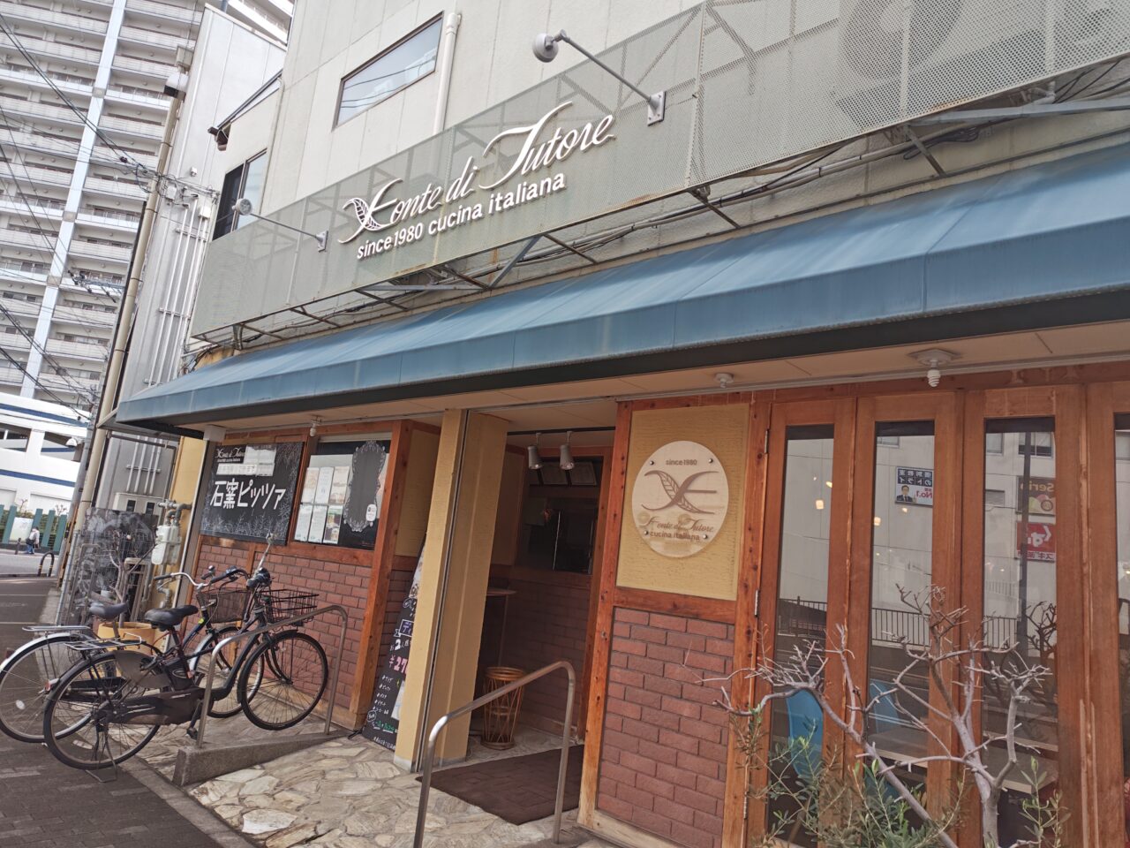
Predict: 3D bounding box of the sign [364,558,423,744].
[{"bbox_3d":[-0.993,1.452,5.164,0.480,1.380,0.380,-3,-14,42],"label":"sign"}]

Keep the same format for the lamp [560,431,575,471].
[{"bbox_3d":[0.023,0.193,5.469,0.110,0.280,0.110,11,-11,-23],"label":"lamp"}]

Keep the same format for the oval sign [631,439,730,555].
[{"bbox_3d":[0.570,0.376,3.793,0.580,0.600,0.020,-3,-14,42],"label":"oval sign"}]

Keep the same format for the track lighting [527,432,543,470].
[{"bbox_3d":[-0.214,0.207,5.683,0.110,0.280,0.110,11,-11,-23],"label":"track lighting"}]

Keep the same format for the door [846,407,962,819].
[{"bbox_3d":[1.344,0.881,2.986,0.420,2.060,0.050,-3,-14,42],"label":"door"}]

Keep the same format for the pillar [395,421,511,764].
[{"bbox_3d":[-0.723,1.044,4.958,0.180,2.240,0.430,-3,-14,42],"label":"pillar"}]

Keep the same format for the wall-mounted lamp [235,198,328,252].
[{"bbox_3d":[-2.181,-1.546,5.758,0.150,0.190,0.730,-3,-14,42],"label":"wall-mounted lamp"}]

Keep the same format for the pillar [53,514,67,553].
[{"bbox_3d":[-29.566,6.441,44.000,0.300,2.250,0.420,-3,-14,42],"label":"pillar"}]

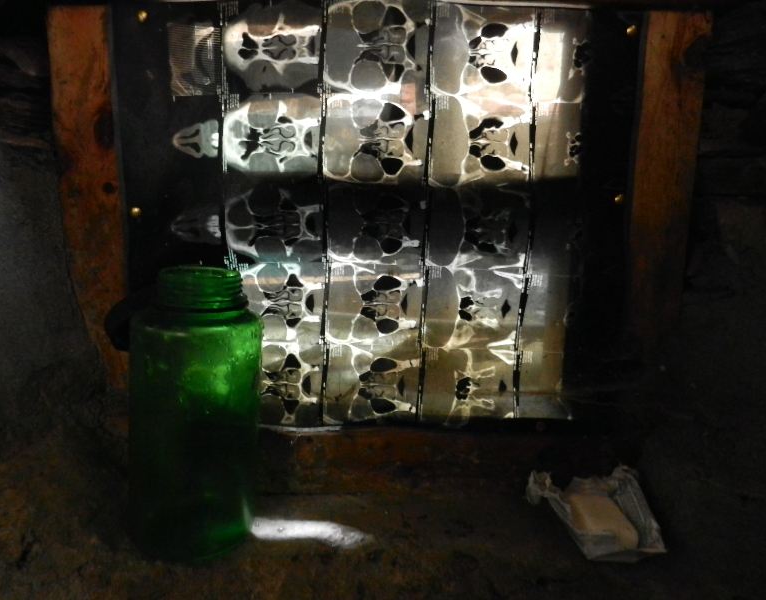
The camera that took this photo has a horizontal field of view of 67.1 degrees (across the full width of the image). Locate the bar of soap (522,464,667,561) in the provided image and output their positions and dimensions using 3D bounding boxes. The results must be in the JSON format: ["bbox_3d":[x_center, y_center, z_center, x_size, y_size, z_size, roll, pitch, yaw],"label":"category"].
[{"bbox_3d":[0.159,0.160,0.446,0.083,0.034,0.092,0,8,0],"label":"bar of soap"}]

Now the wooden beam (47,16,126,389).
[{"bbox_3d":[-0.233,-0.076,0.481,0.050,0.305,0.036,0,8,0],"label":"wooden beam"}]

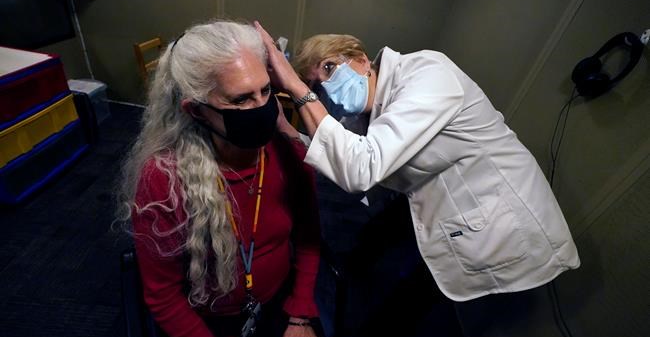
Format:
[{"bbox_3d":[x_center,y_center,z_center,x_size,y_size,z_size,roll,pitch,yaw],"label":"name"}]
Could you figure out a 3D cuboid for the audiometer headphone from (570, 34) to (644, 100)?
[{"bbox_3d":[0.910,-0.335,0.930,0.075,0.185,0.140,9,49,-6],"label":"audiometer headphone"}]

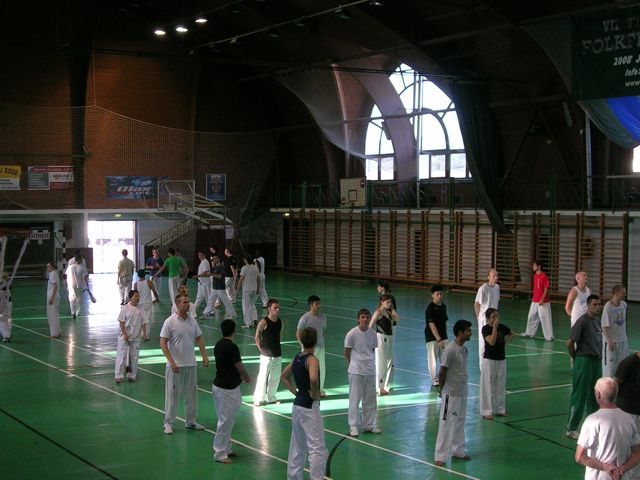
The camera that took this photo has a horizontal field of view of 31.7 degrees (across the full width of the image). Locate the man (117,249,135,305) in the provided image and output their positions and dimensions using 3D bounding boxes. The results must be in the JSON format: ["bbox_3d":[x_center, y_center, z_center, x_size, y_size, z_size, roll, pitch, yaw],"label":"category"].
[{"bbox_3d":[-6.072,1.156,35.300,0.540,1.718,0.380,-1,2,-7],"label":"man"}]

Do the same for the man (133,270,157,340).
[{"bbox_3d":[-4.051,1.491,26.142,0.560,1.660,0.360,0,2,18],"label":"man"}]

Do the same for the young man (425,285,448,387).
[{"bbox_3d":[2.042,1.653,19.591,0.490,1.740,0.340,-1,2,-20],"label":"young man"}]

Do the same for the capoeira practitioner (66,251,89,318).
[{"bbox_3d":[-6.806,1.287,31.615,0.580,1.720,0.420,0,2,-9],"label":"capoeira practitioner"}]

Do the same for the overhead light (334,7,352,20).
[{"bbox_3d":[0.730,-6.940,34.603,0.500,0.420,0.500,0,2,1],"label":"overhead light"}]

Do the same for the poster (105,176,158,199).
[{"bbox_3d":[-8.463,-2.363,51.454,2.750,1.050,0.040,-1,2,-30],"label":"poster"}]

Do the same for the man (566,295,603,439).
[{"bbox_3d":[3.554,1.655,15.085,0.510,1.880,0.420,-2,3,-35],"label":"man"}]

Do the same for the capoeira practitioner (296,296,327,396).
[{"bbox_3d":[-0.126,1.720,18.599,0.480,1.680,0.330,-1,2,-30],"label":"capoeira practitioner"}]

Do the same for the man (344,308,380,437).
[{"bbox_3d":[0.574,1.770,15.315,0.490,1.700,0.390,-1,2,-13],"label":"man"}]

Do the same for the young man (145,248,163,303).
[{"bbox_3d":[-5.169,1.065,35.162,0.570,1.740,0.420,-1,2,-13],"label":"young man"}]

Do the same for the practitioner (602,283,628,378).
[{"bbox_3d":[5.055,1.650,19.337,0.490,1.750,0.350,-1,2,-30],"label":"practitioner"}]

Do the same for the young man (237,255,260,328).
[{"bbox_3d":[-1.799,1.266,28.466,0.570,1.790,0.430,-1,2,-22],"label":"young man"}]

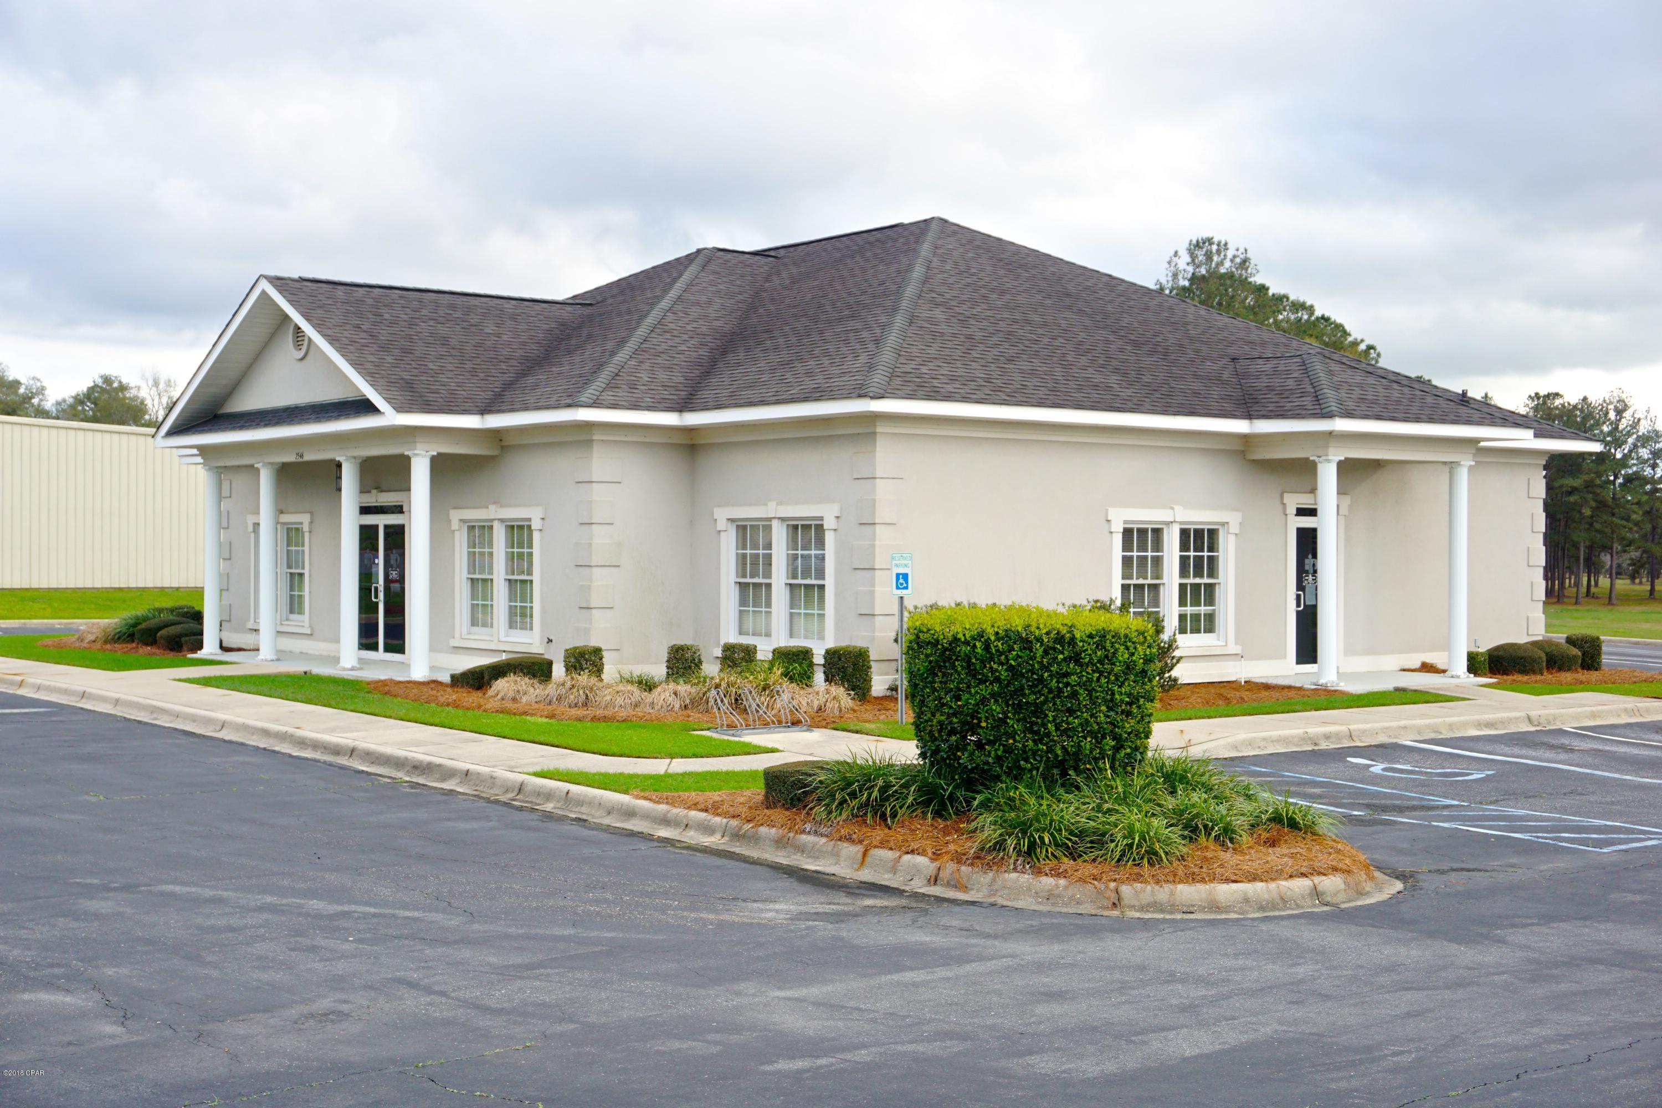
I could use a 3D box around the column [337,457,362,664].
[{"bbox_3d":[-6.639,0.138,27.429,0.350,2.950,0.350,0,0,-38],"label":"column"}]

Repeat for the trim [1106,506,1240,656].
[{"bbox_3d":[4.621,0.391,26.479,2.676,2.000,0.161,0,0,-39],"label":"trim"}]

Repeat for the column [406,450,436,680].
[{"bbox_3d":[-5.482,0.149,26.548,0.352,3.045,0.352,0,0,0],"label":"column"}]

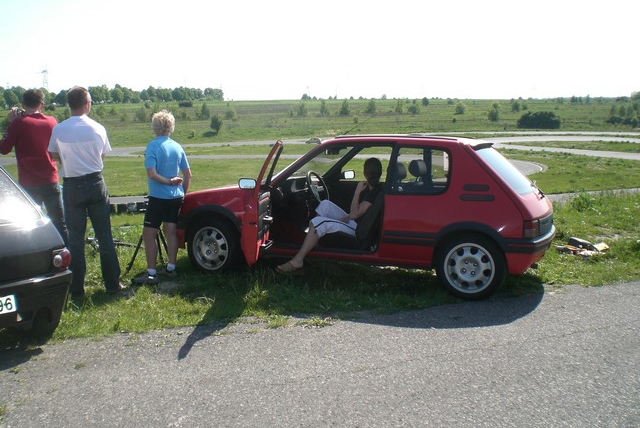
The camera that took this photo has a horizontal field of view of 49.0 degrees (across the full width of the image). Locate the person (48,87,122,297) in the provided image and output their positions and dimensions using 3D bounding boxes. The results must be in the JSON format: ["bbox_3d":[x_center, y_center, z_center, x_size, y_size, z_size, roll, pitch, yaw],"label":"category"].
[{"bbox_3d":[-1.986,-0.178,5.950,0.570,1.770,0.400,-1,9,-6],"label":"person"}]

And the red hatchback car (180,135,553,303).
[{"bbox_3d":[0.335,-0.100,6.830,3.700,1.360,1.600,3,9,21],"label":"red hatchback car"}]

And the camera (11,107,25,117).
[{"bbox_3d":[-2.789,-0.948,6.500,0.100,0.080,0.120,-3,9,-19],"label":"camera"}]

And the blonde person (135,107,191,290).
[{"bbox_3d":[-1.444,-0.150,6.400,0.490,1.560,0.360,-2,9,-11],"label":"blonde person"}]

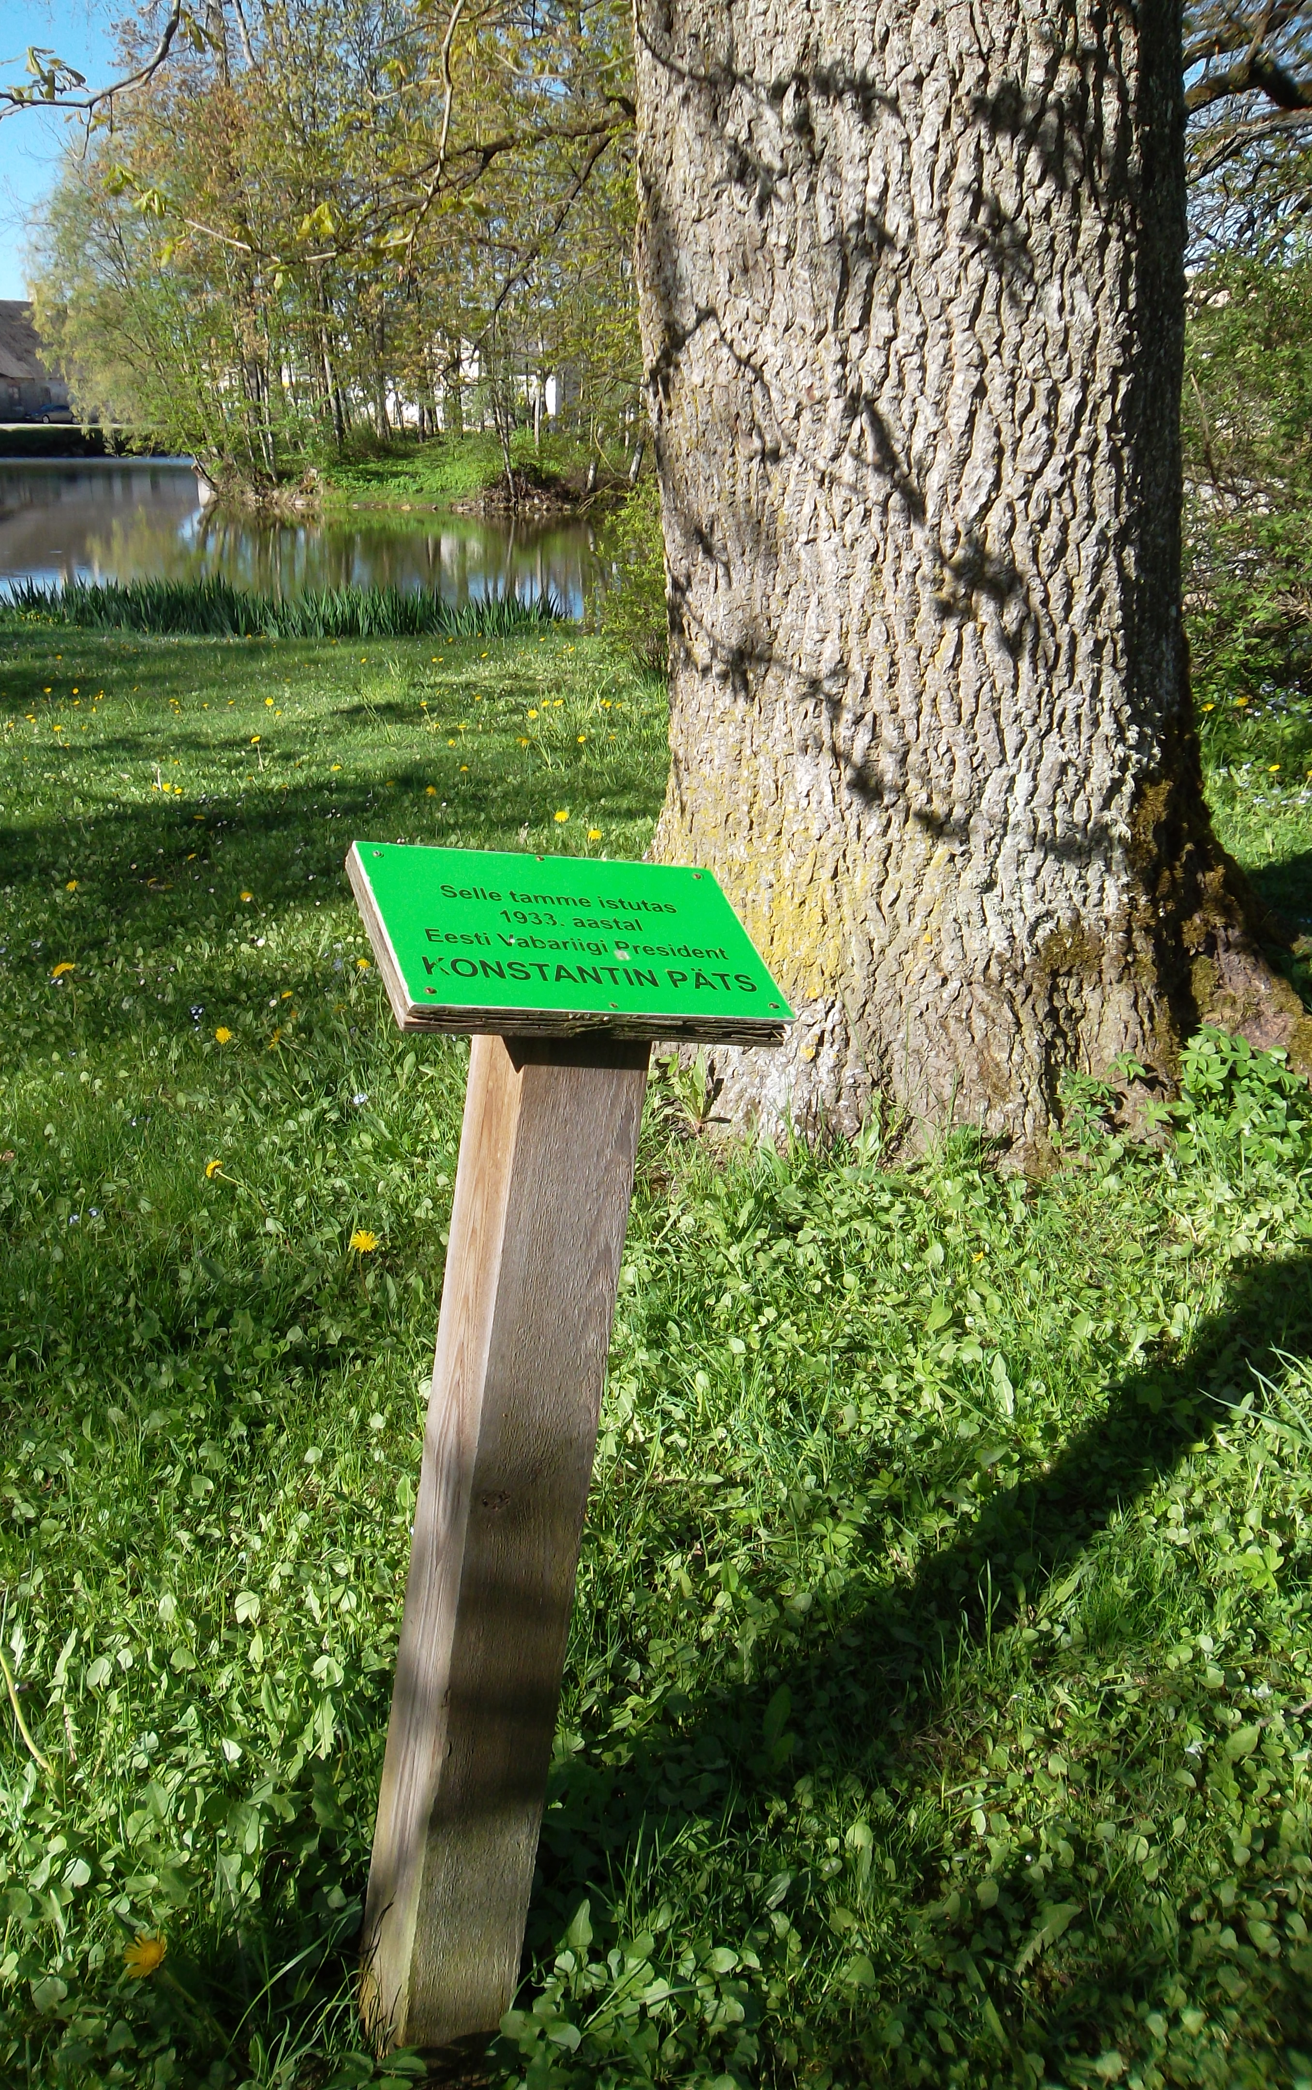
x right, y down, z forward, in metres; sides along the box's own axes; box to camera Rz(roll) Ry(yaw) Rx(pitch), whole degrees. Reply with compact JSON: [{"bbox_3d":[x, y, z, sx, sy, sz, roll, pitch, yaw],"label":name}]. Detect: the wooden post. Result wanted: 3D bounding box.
[{"bbox_3d":[-0.132,0.390,1.367,0.102,0.936,0.117,2,14,-27],"label":"wooden post"}]

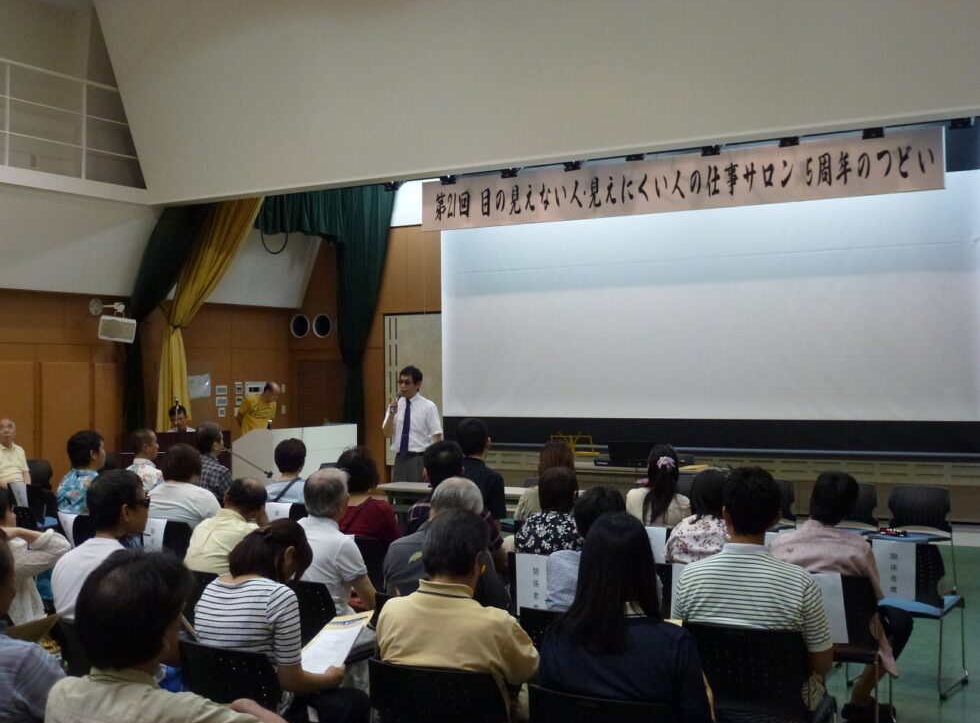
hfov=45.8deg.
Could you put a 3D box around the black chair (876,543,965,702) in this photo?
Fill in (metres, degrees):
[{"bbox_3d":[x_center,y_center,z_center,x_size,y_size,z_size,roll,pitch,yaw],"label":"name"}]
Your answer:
[{"bbox_3d":[2.201,1.306,6.125,0.500,0.785,0.500,-1,-1,36],"label":"black chair"}]

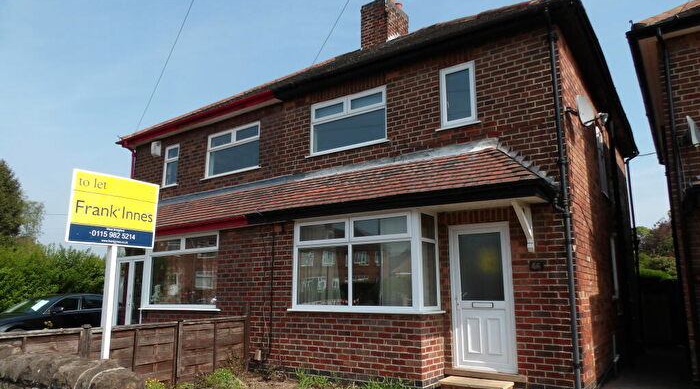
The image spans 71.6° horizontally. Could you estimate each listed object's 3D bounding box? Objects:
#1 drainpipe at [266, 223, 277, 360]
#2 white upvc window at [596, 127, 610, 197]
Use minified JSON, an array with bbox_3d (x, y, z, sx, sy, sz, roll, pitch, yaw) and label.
[{"bbox_3d":[-1.291,1.575,8.024,0.075,2.250,0.075,-8,-14,34],"label":"drainpipe"},{"bbox_3d":[4.803,-0.580,9.217,0.090,1.180,0.950,-8,-14,34],"label":"white upvc window"}]

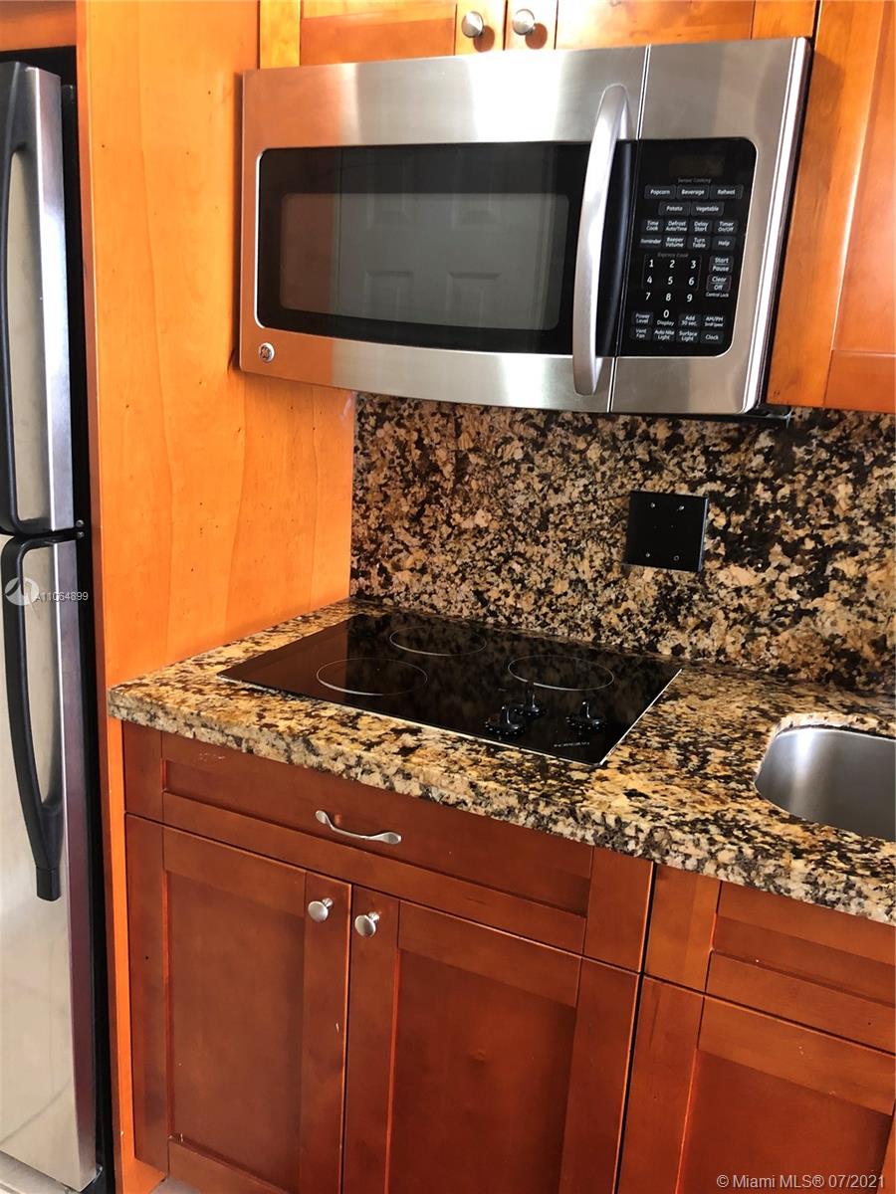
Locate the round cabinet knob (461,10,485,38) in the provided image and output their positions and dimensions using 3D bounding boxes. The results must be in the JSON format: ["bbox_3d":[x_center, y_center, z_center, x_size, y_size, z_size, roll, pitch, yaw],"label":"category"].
[{"bbox_3d":[0.036,-0.745,1.263,0.032,0.032,0.029,9,15,24],"label":"round cabinet knob"}]

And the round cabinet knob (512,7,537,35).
[{"bbox_3d":[0.101,-0.733,1.234,0.032,0.032,0.029,9,15,24],"label":"round cabinet knob"}]

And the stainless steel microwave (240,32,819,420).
[{"bbox_3d":[0.110,-0.509,1.413,0.758,0.418,0.420,9,15,24],"label":"stainless steel microwave"}]

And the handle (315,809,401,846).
[{"bbox_3d":[-0.119,0.295,1.230,0.127,0.018,0.027,9,15,24],"label":"handle"}]

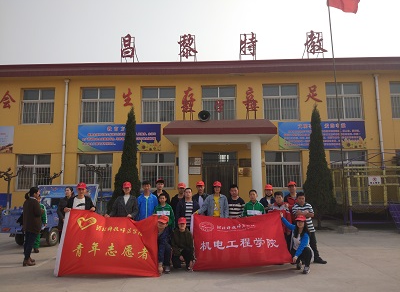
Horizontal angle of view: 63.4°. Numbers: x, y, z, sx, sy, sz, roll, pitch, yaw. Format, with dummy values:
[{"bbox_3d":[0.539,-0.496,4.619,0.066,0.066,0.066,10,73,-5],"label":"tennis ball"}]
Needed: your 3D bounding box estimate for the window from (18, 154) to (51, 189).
[{"bbox_3d":[-8.363,1.341,16.246,1.720,1.795,0.150,-1,-7,2],"label":"window"}]

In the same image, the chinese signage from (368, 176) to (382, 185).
[{"bbox_3d":[6.536,1.301,12.062,0.464,0.326,0.030,-1,-7,2],"label":"chinese signage"}]

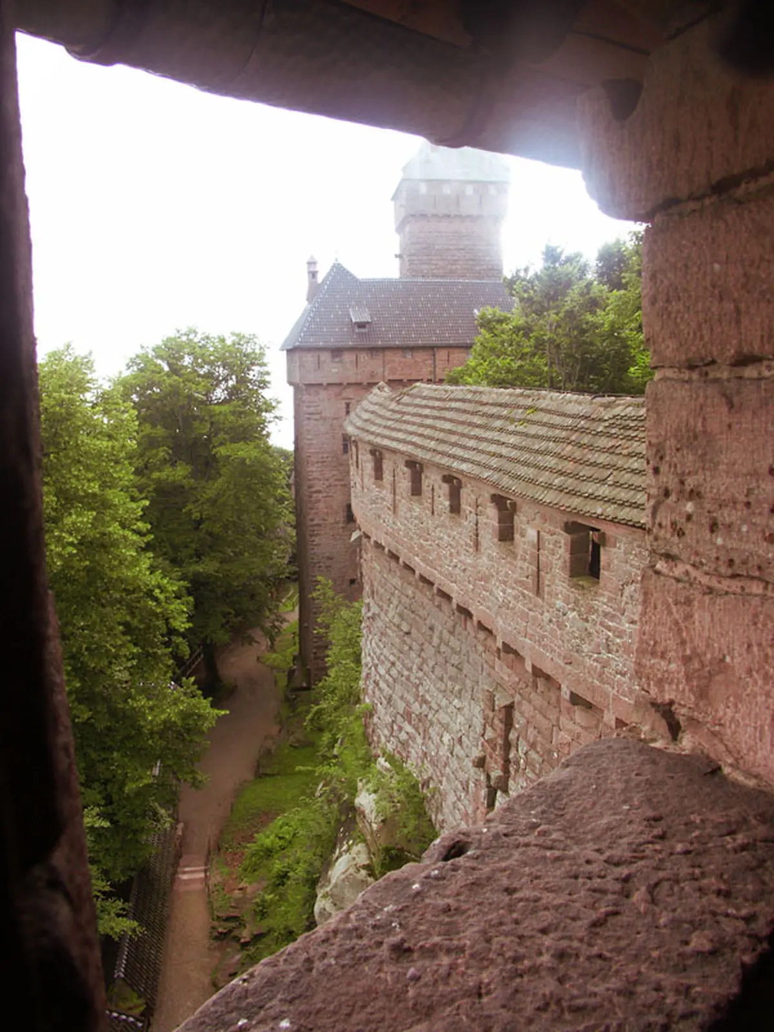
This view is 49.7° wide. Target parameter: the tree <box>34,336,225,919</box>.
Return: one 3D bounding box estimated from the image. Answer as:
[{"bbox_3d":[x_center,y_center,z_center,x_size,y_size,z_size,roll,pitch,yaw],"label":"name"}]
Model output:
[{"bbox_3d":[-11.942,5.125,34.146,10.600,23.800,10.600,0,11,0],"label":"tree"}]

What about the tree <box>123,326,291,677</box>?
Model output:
[{"bbox_3d":[-11.248,0.254,52.550,11.200,23.200,11.200,0,11,0],"label":"tree"}]

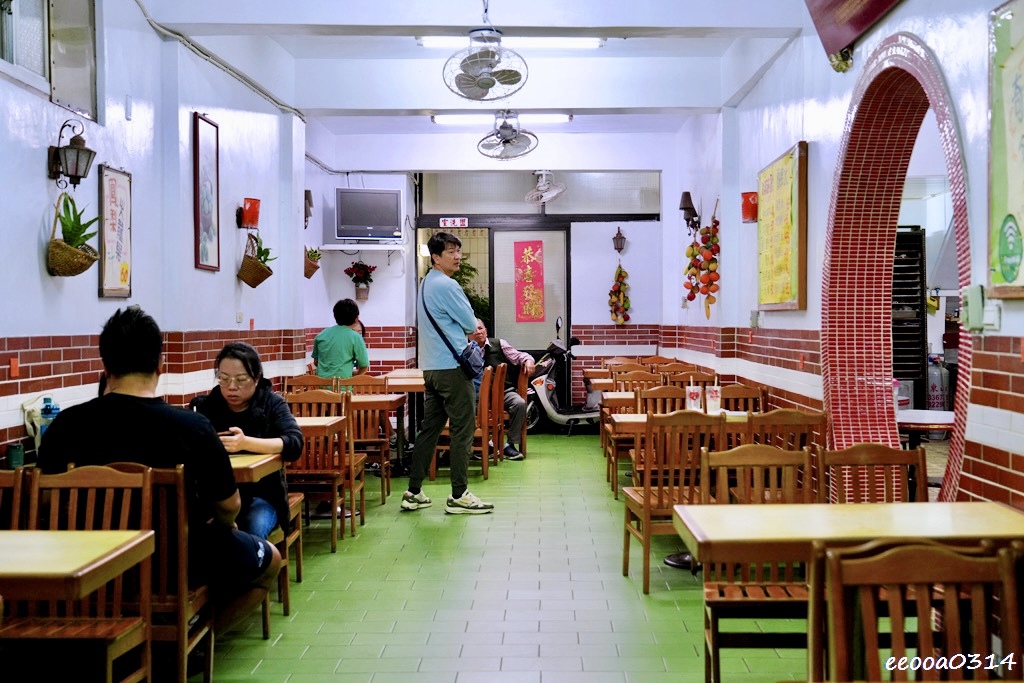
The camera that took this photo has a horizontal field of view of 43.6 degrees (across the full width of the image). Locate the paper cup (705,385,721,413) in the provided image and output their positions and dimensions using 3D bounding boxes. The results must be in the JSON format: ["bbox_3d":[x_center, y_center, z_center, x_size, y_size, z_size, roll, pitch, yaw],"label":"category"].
[{"bbox_3d":[1.056,0.311,6.709,0.083,0.156,0.083,0,1,1],"label":"paper cup"}]

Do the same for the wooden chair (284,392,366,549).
[{"bbox_3d":[-1.121,0.698,7.113,0.400,0.855,0.470,0,1,1],"label":"wooden chair"}]

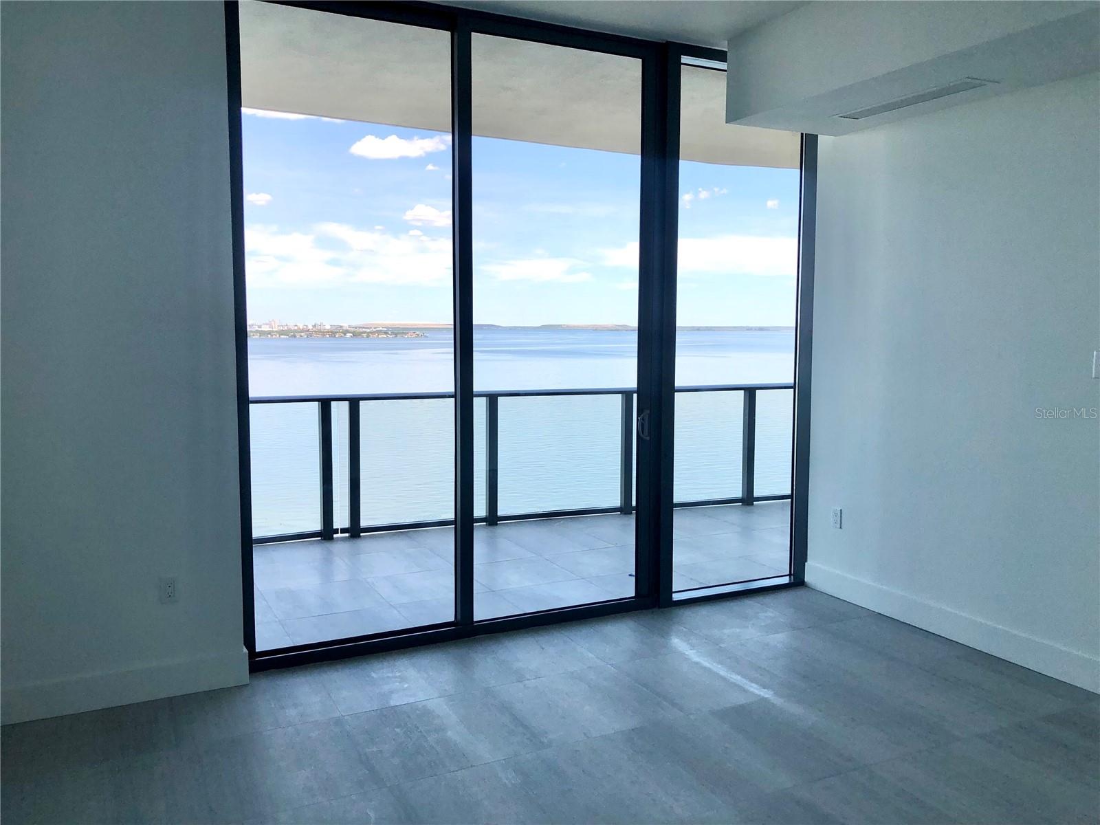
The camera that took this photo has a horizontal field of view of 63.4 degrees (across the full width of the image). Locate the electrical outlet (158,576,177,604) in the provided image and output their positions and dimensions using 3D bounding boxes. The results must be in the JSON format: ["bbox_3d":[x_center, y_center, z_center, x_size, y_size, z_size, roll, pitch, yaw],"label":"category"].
[{"bbox_3d":[-1.551,0.721,3.630,0.071,0.115,0.012,-2,6,-27],"label":"electrical outlet"}]

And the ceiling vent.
[{"bbox_3d":[1.686,-1.466,4.188,0.200,0.022,0.800,-2,6,-27],"label":"ceiling vent"}]

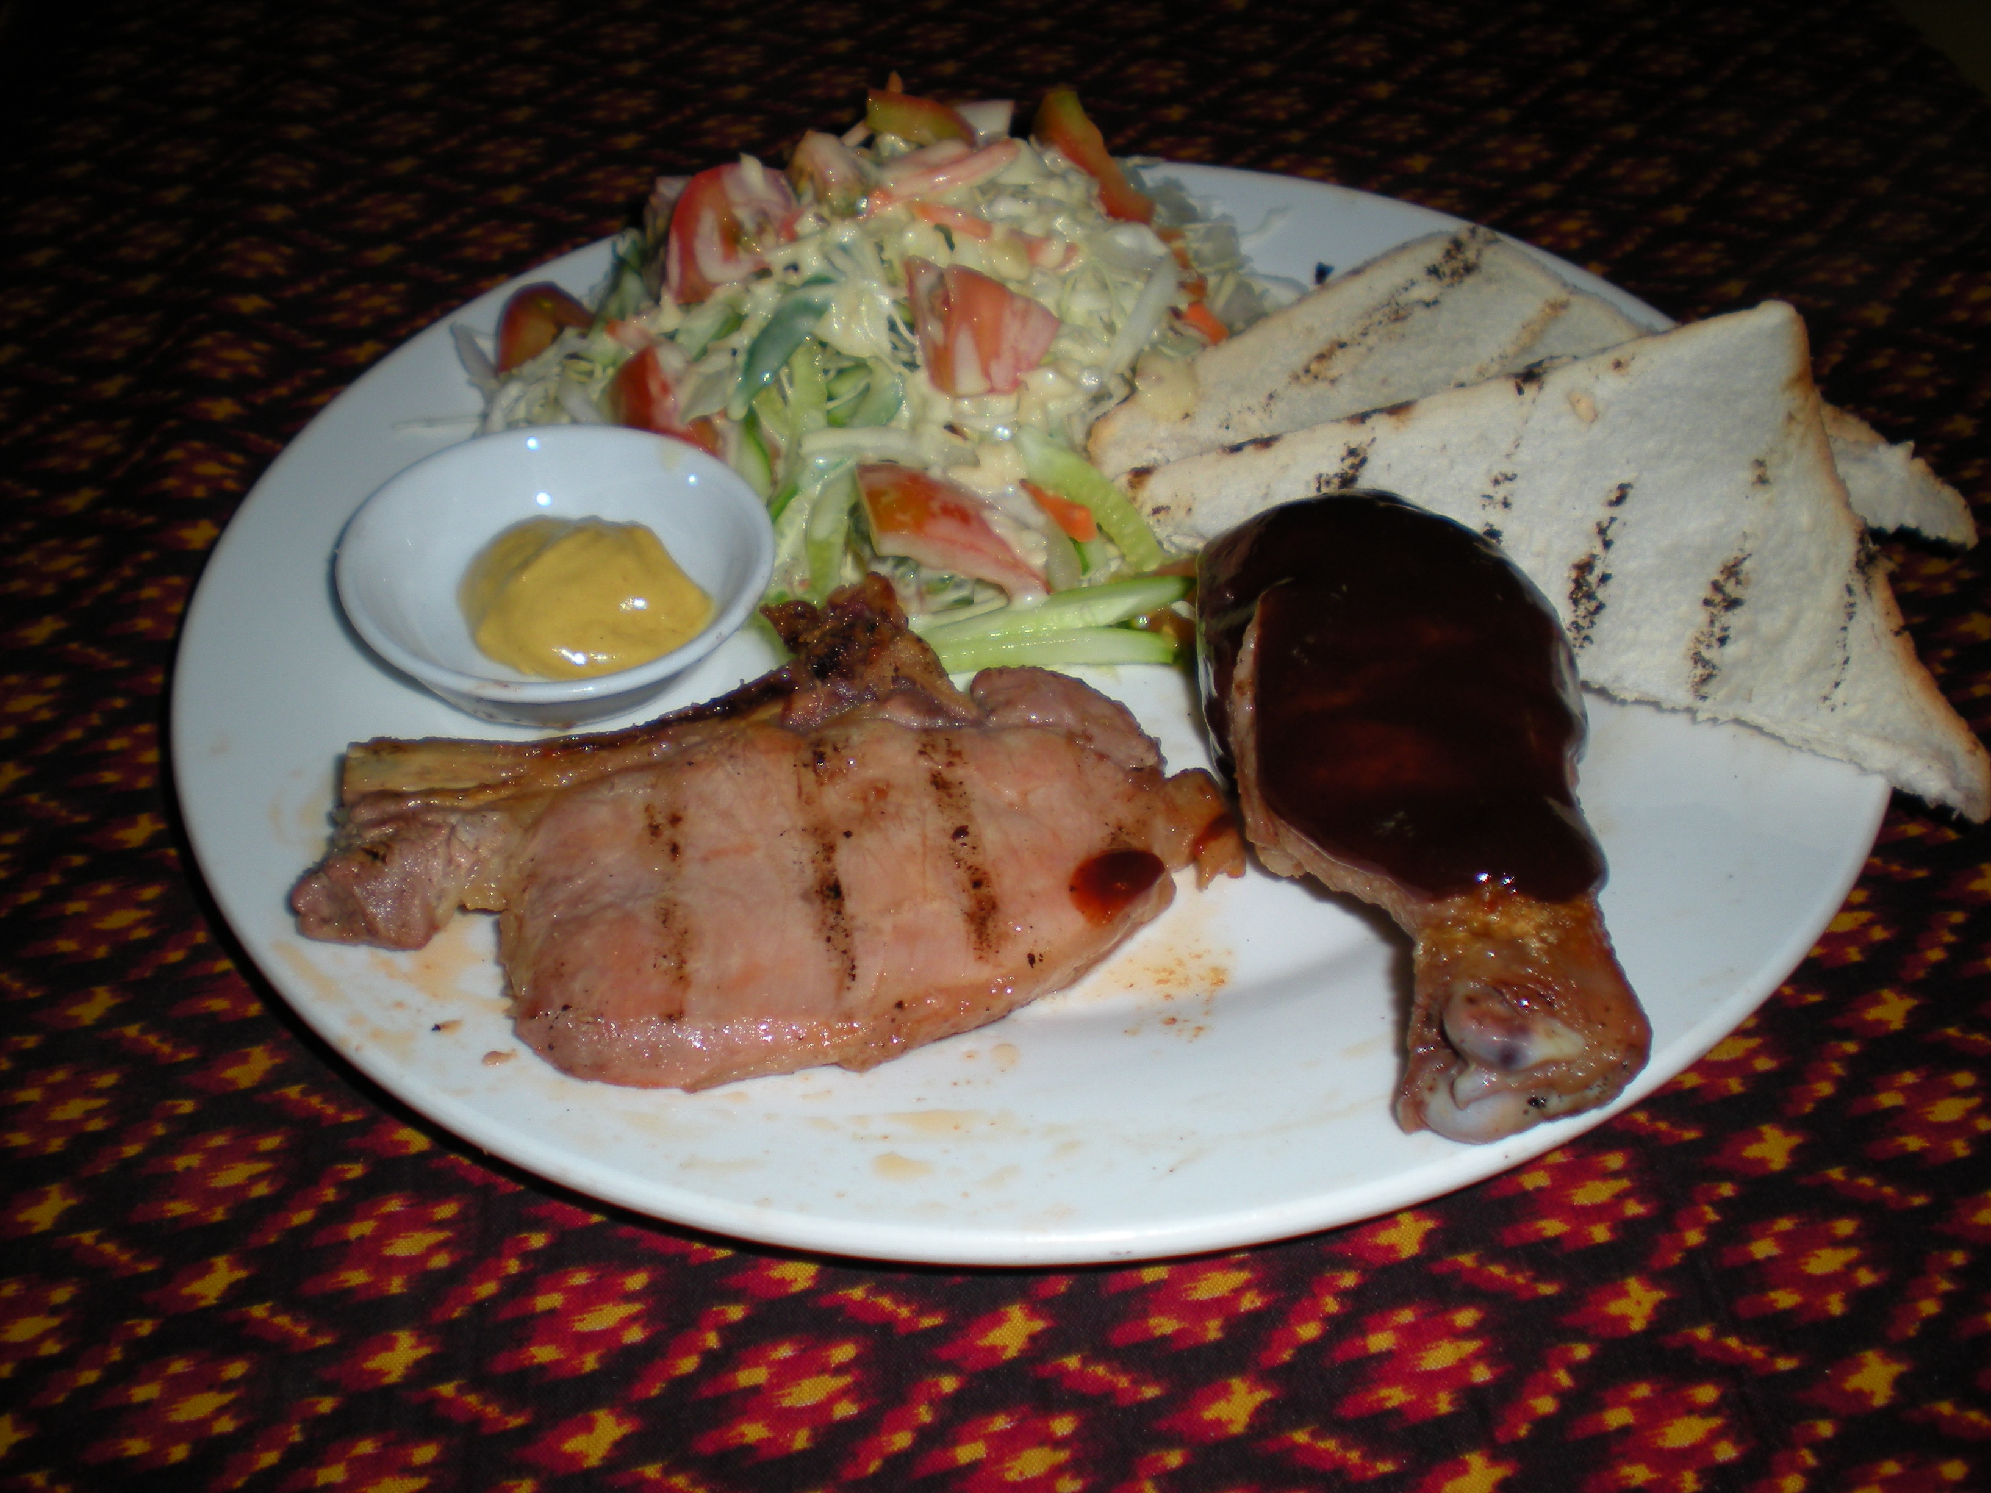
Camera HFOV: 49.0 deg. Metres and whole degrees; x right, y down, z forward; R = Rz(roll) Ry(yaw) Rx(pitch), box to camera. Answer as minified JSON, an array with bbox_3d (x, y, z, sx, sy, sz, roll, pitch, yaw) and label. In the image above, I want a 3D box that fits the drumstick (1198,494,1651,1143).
[{"bbox_3d":[0.061,0.005,0.317,0.056,0.046,0.121,-7,43,-5],"label":"drumstick"}]

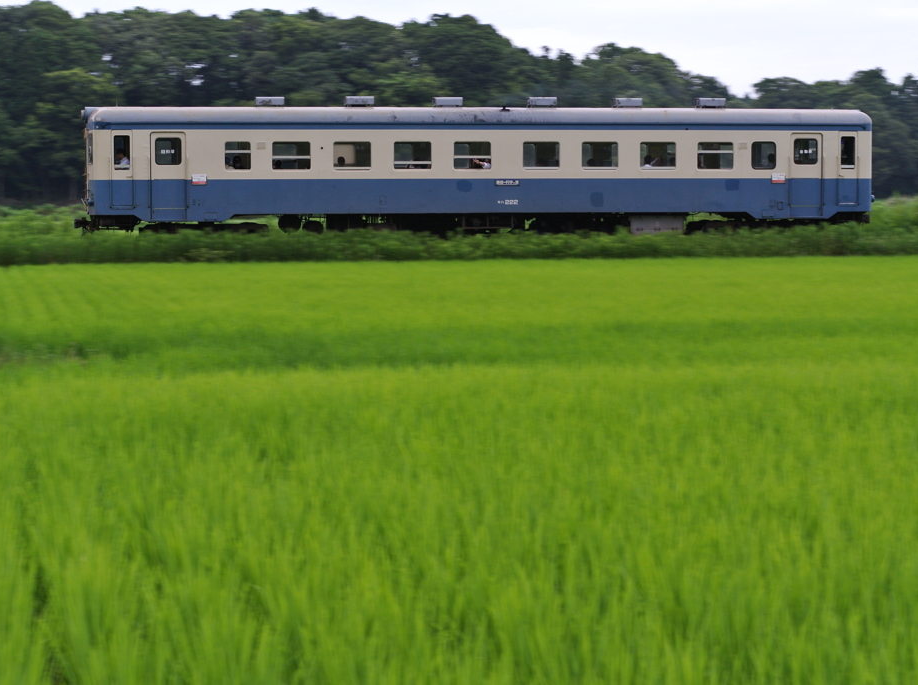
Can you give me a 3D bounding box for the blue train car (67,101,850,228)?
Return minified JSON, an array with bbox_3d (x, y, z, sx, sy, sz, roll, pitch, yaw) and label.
[{"bbox_3d":[0.611,-4.173,60.991,19.800,3.780,2.850,-1,5,-11],"label":"blue train car"}]

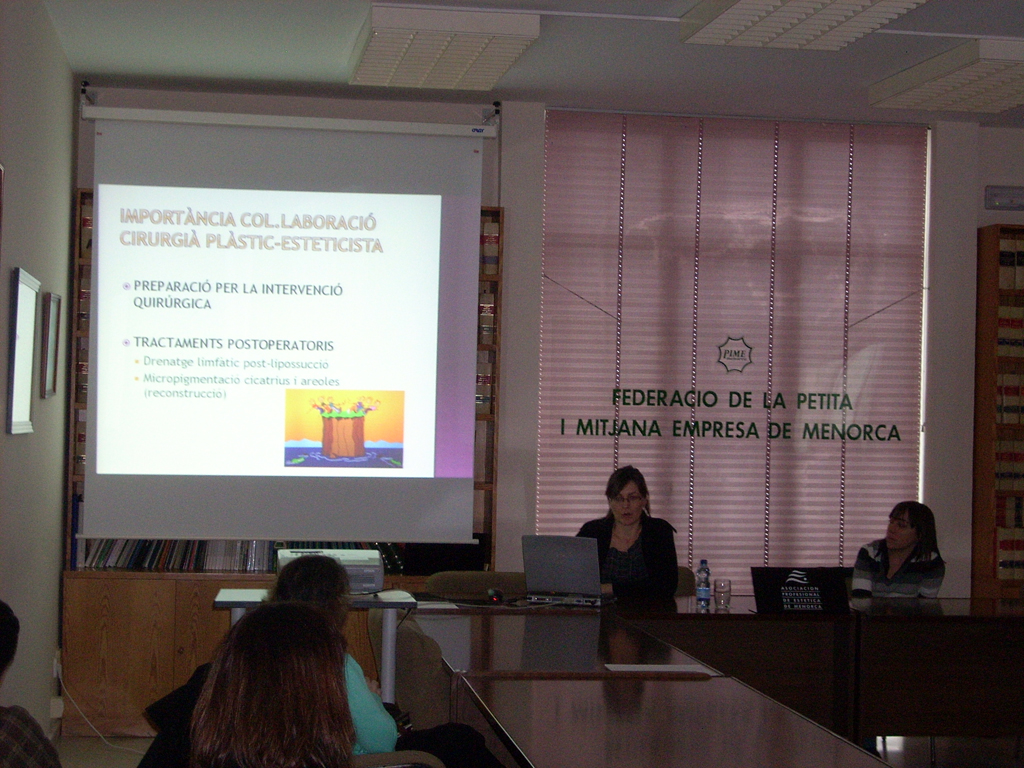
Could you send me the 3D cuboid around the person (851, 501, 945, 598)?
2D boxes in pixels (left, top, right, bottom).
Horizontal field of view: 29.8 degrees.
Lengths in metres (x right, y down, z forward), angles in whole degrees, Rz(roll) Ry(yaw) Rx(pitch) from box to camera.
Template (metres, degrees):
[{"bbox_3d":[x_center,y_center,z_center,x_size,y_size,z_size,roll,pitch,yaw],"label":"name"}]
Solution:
[{"bbox_3d":[1.662,1.085,8.349,0.470,1.142,0.720,1,-1,18],"label":"person"}]

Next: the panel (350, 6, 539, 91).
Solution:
[{"bbox_3d":[-0.302,-1.349,7.824,0.629,0.080,1.286,1,-1,-9],"label":"panel"}]

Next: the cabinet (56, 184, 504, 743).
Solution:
[{"bbox_3d":[-1.049,0.376,8.916,1.940,2.446,0.330,1,-1,-9],"label":"cabinet"}]

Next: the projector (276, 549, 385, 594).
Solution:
[{"bbox_3d":[-0.600,0.612,6.250,0.335,0.105,0.255,1,3,-12],"label":"projector"}]

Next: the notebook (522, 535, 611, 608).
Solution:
[{"bbox_3d":[0.223,0.743,7.618,0.295,0.255,0.330,1,-1,10],"label":"notebook"}]

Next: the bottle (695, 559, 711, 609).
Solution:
[{"bbox_3d":[0.754,0.786,7.556,0.061,0.191,0.061,1,-1,-9],"label":"bottle"}]

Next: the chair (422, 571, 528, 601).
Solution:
[{"bbox_3d":[-0.074,1.197,7.979,0.540,0.830,0.580,1,-1,-9],"label":"chair"}]

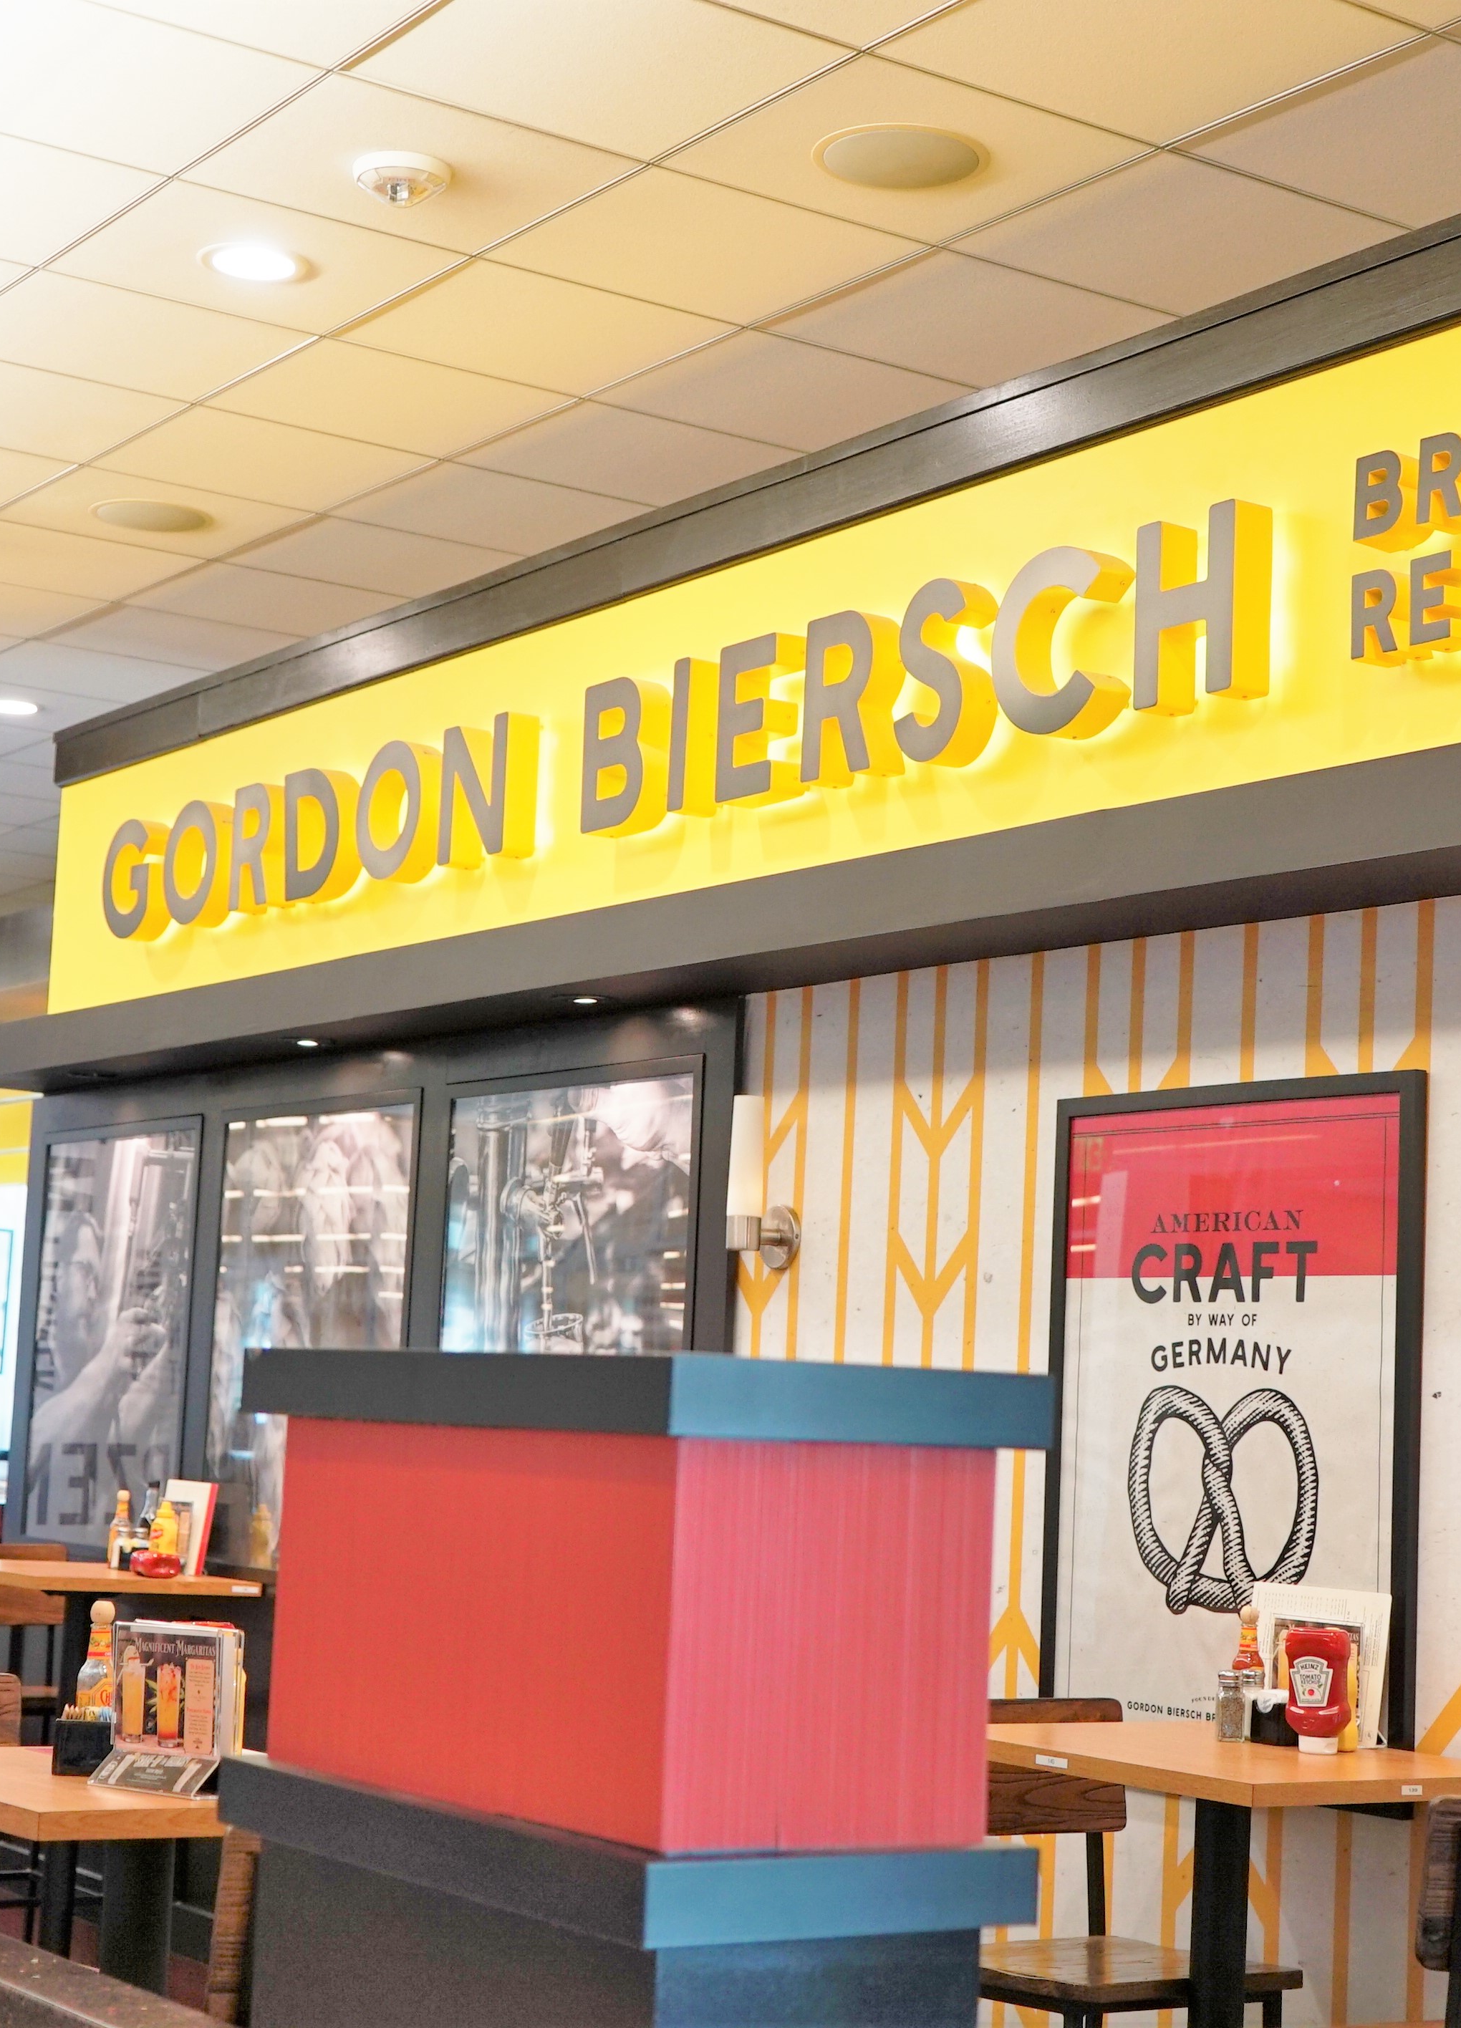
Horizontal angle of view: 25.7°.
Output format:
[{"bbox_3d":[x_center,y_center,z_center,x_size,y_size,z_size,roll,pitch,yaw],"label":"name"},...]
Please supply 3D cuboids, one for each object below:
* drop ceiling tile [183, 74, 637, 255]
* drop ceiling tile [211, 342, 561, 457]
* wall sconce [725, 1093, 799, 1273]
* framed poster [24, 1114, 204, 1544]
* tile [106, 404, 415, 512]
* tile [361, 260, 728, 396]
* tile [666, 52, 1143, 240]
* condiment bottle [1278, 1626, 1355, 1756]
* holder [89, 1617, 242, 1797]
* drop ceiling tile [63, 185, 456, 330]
[{"bbox_3d":[-0.557,-1.463,5.529,0.603,0.020,0.603,7,-8,-34],"label":"drop ceiling tile"},{"bbox_3d":[-0.740,-1.321,6.891,0.605,0.025,0.605,7,-8,-34],"label":"drop ceiling tile"},{"bbox_3d":[0.063,0.344,6.490,0.146,0.345,0.128,7,-8,-34],"label":"wall sconce"},{"bbox_3d":[-1.942,1.013,9.981,0.040,1.320,1.210,7,-8,-34],"label":"framed poster"},{"bbox_3d":[-1.080,-1.274,7.375,0.603,0.020,0.603,7,-8,-34],"label":"tile"},{"bbox_3d":[-0.394,-1.359,6.371,0.605,0.018,0.605,7,-8,-34],"label":"tile"},{"bbox_3d":[0.294,-1.442,5.357,0.605,0.020,0.605,7,-8,-34],"label":"tile"},{"bbox_3d":[0.904,1.036,4.908,0.095,0.184,0.060,-1,-7,25],"label":"condiment bottle"},{"bbox_3d":[-0.666,0.836,3.876,0.168,0.197,0.110,-2,-8,34],"label":"holder"},{"bbox_3d":[-0.898,-1.425,6.049,0.605,0.025,0.605,7,-8,-34],"label":"drop ceiling tile"}]

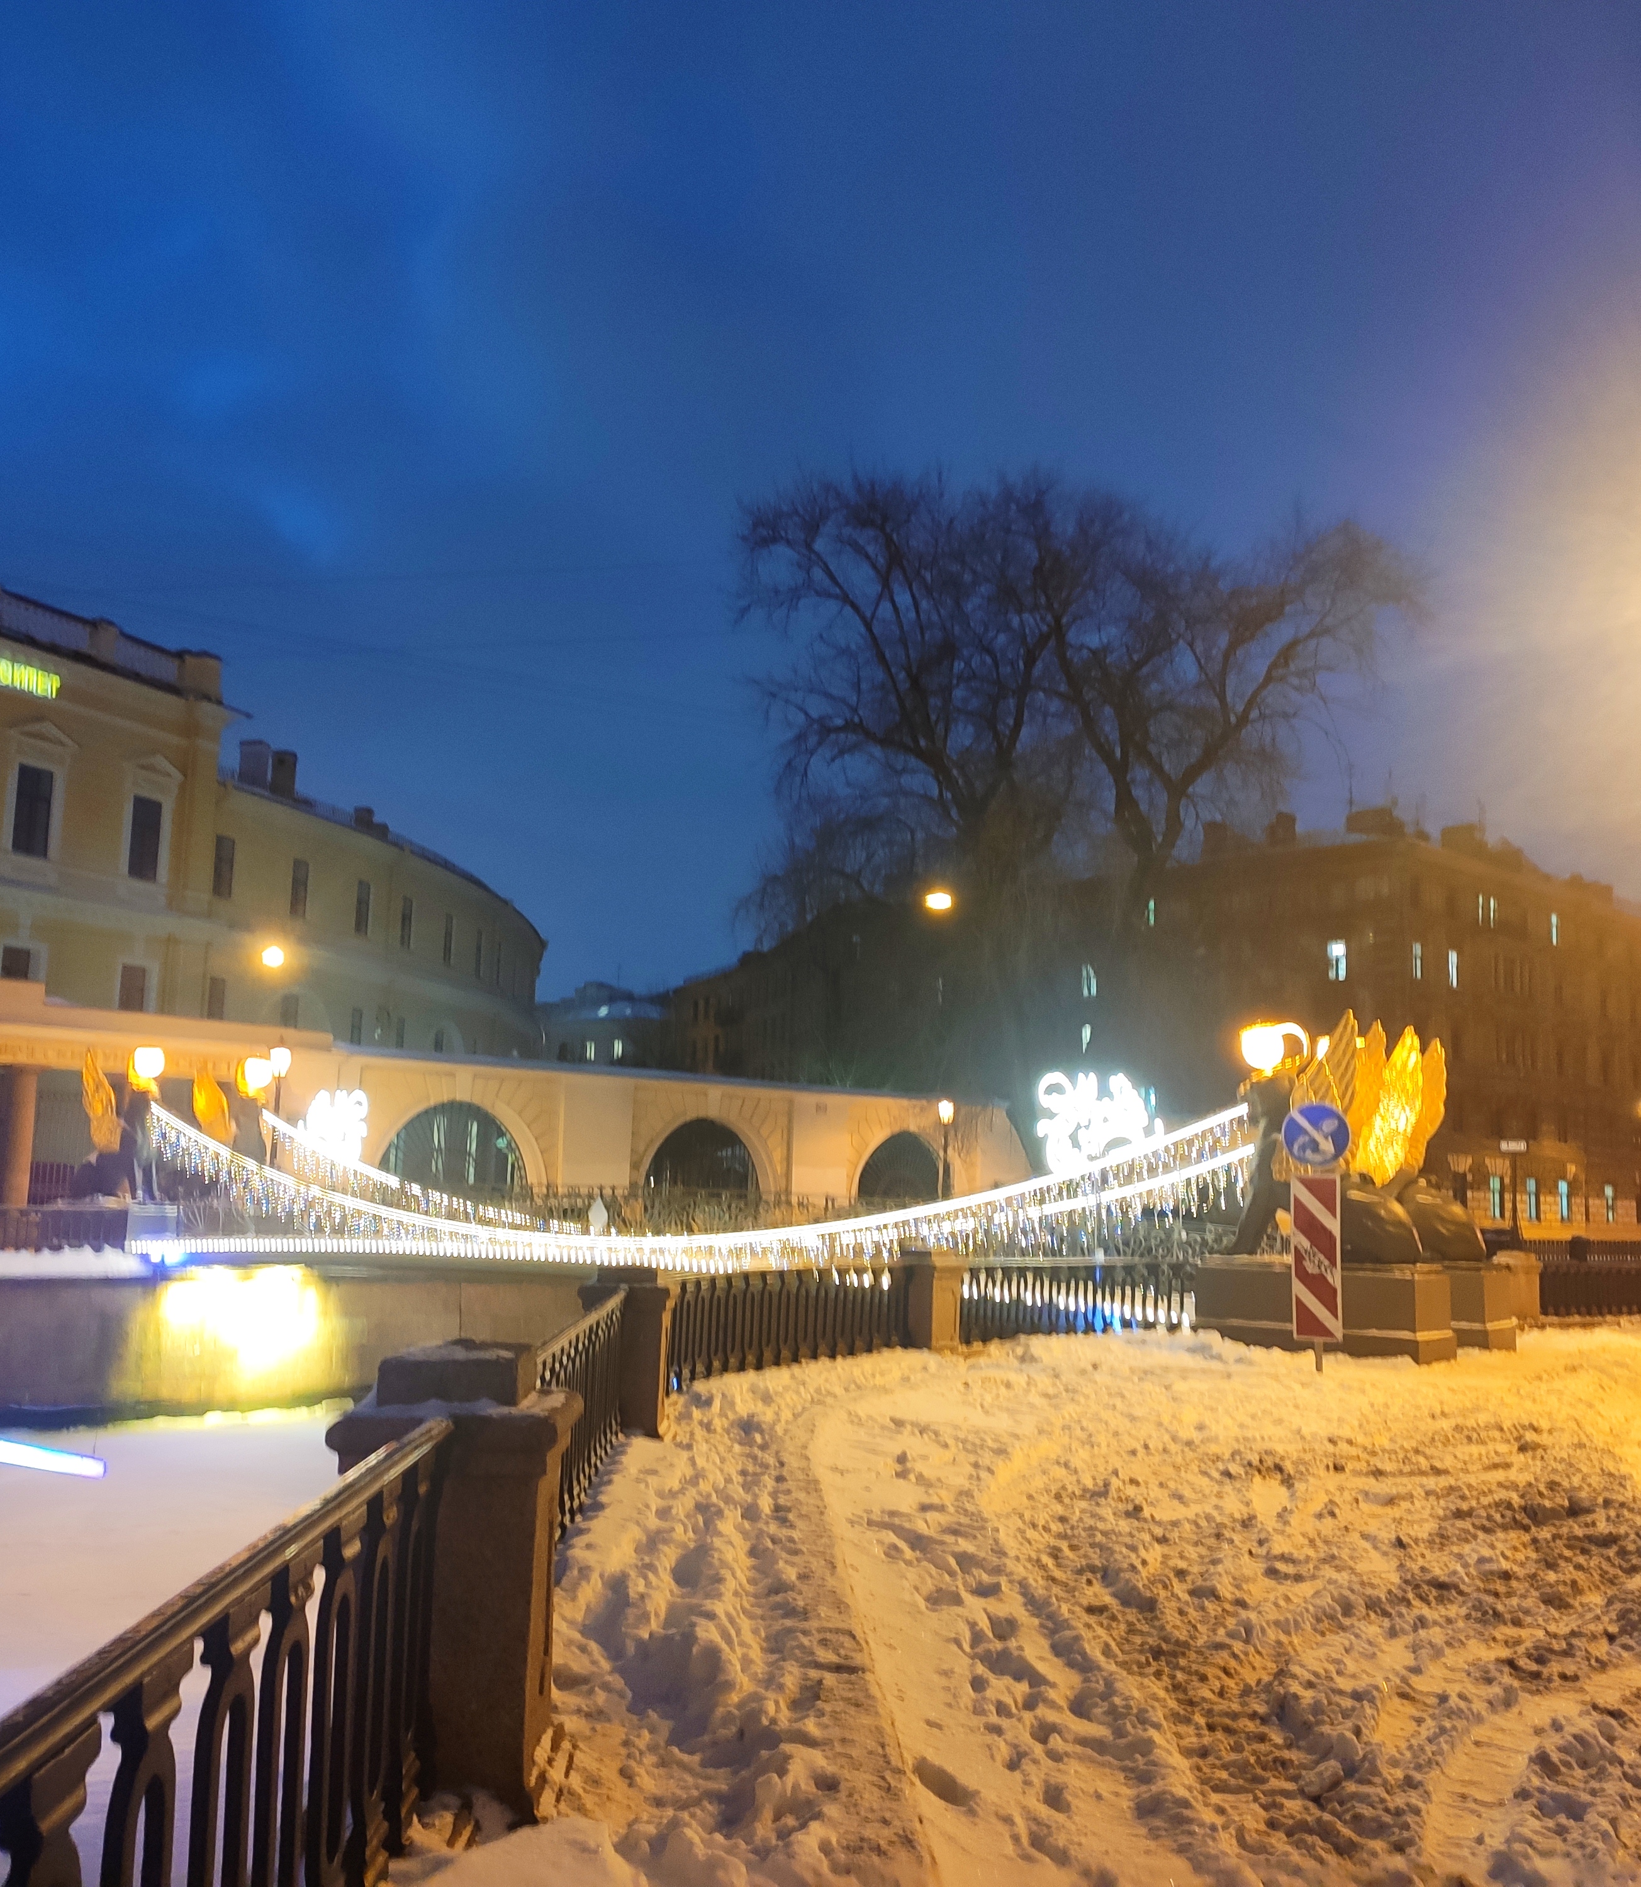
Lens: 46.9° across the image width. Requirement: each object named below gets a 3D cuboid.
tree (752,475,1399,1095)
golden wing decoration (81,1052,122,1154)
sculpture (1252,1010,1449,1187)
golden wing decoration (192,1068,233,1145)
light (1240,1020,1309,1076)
[{"bbox_3d":[6.504,-2.047,54.000,17.500,20.000,14.000,2,-8,0],"label":"tree"},{"bbox_3d":[-13.496,3.018,35.450,0.800,1.920,0.340,-3,-9,34],"label":"golden wing decoration"},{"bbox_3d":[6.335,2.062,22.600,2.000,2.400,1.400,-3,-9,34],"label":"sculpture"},{"bbox_3d":[-12.021,3.190,37.400,0.800,1.620,0.340,-3,-9,34],"label":"golden wing decoration"},{"bbox_3d":[5.502,1.274,22.900,0.720,0.620,0.480,-3,-9,34],"label":"light"}]

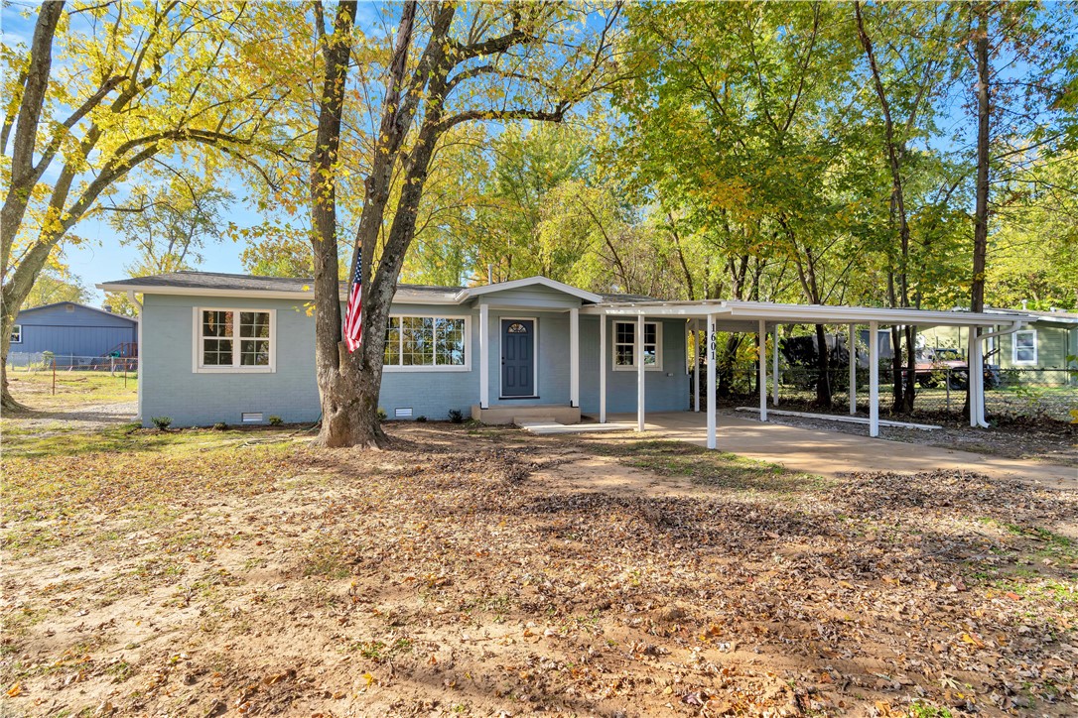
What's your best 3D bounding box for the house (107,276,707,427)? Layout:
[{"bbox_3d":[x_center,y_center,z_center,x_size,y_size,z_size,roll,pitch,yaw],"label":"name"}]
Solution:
[{"bbox_3d":[-2.838,-0.424,14.917,14.500,3.950,8.700,0,-1,-18],"label":"house"}]

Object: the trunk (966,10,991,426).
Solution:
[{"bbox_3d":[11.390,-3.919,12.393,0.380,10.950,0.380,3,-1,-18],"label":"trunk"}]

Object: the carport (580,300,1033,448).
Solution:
[{"bbox_3d":[5.630,0.072,11.811,8.200,2.920,6.600,0,-1,-18],"label":"carport"}]

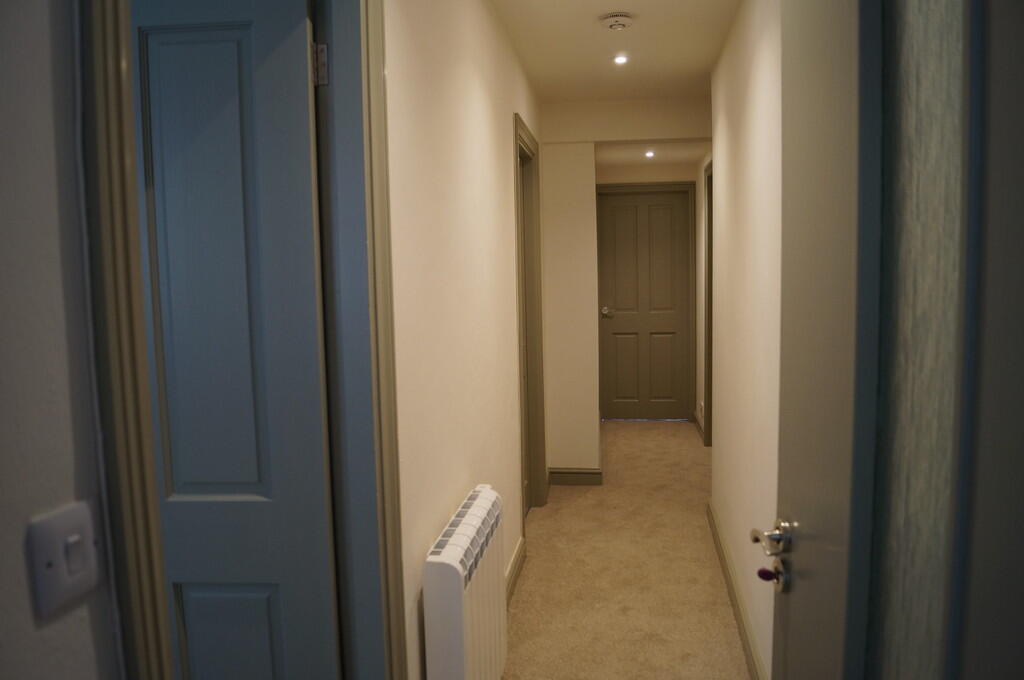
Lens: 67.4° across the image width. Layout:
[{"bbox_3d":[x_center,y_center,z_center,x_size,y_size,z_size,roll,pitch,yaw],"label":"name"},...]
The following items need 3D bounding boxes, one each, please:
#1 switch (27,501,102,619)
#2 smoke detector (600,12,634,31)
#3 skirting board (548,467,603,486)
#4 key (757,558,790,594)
[{"bbox_3d":[-0.415,0.204,0.706,0.011,0.086,0.086,0,6,9],"label":"switch"},{"bbox_3d":[0.417,-1.259,3.027,0.122,0.042,0.122,0,6,9],"label":"smoke detector"},{"bbox_3d":[0.396,0.852,4.768,0.335,0.120,0.020,0,6,9],"label":"skirting board"},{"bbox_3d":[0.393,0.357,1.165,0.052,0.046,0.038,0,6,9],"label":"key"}]

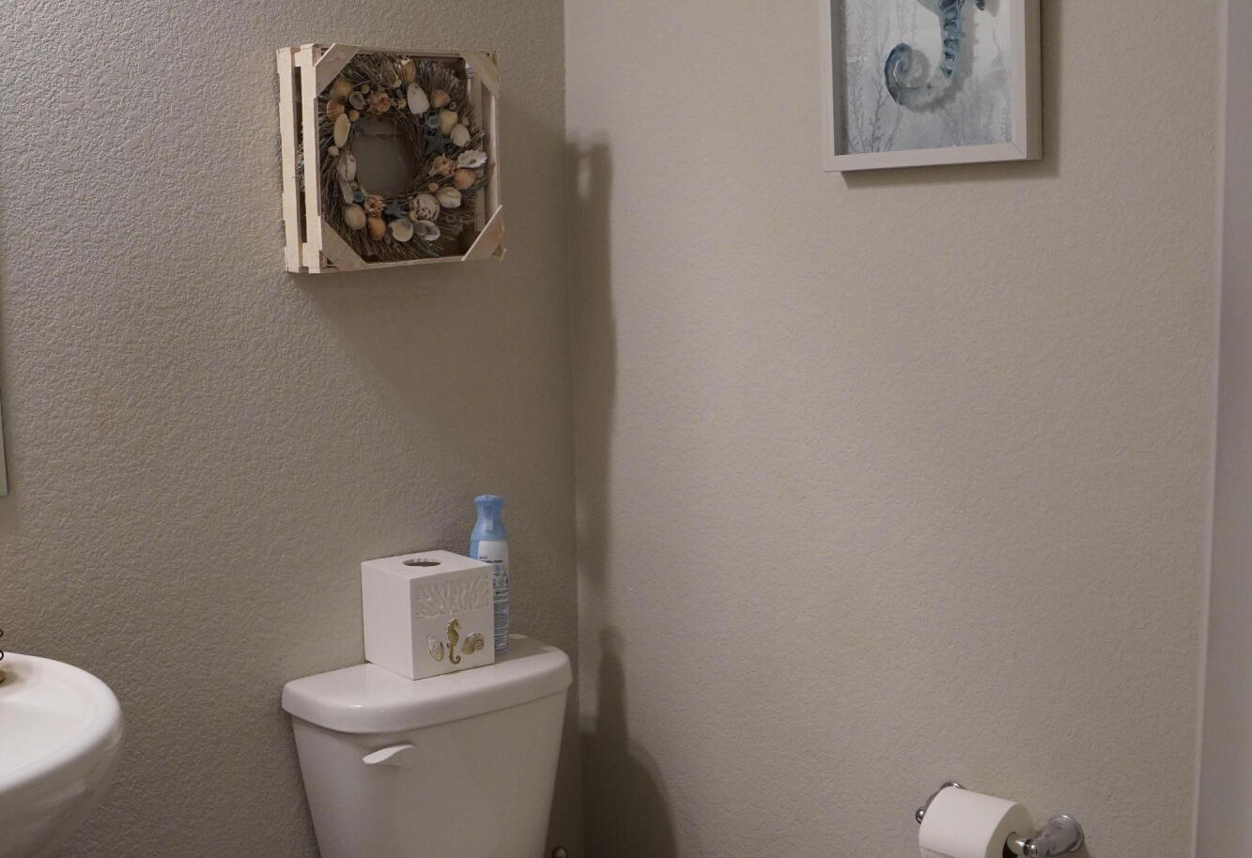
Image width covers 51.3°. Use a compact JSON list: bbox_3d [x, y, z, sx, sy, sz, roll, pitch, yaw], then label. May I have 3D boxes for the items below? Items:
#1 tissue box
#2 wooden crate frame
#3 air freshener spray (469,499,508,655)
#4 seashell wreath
[{"bbox_3d":[-0.294,0.276,1.950,0.142,0.150,0.140,-7,9,-40],"label":"tissue box"},{"bbox_3d":[-0.339,-0.394,1.914,0.318,0.308,0.095,-7,9,-44],"label":"wooden crate frame"},{"bbox_3d":[-0.210,0.225,1.994,0.058,0.239,0.058,-2,7,-6],"label":"air freshener spray"},{"bbox_3d":[-0.331,-0.396,1.911,0.292,0.292,0.065,-7,9,-44],"label":"seashell wreath"}]

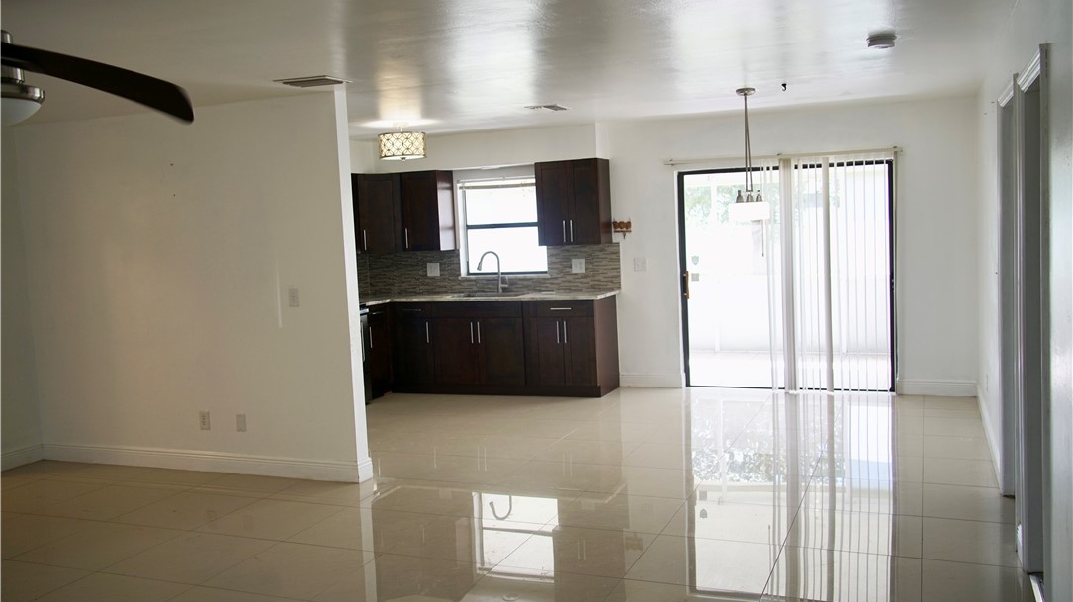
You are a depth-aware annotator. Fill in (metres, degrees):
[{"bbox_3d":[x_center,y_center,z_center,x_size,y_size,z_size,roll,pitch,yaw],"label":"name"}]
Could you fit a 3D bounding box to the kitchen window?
[{"bbox_3d":[-0.314,-0.738,9.090,0.927,0.954,0.120,-1,5,23],"label":"kitchen window"}]

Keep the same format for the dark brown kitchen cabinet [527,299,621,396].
[{"bbox_3d":[0.325,0.404,8.493,0.691,0.883,0.606,-1,5,23],"label":"dark brown kitchen cabinet"}]

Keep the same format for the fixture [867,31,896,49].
[{"bbox_3d":[1.798,-1.349,4.803,0.154,0.052,0.154,-1,5,23],"label":"fixture"}]

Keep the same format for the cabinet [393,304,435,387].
[{"bbox_3d":[-1.075,0.403,9.080,0.470,0.840,0.606,-1,5,23],"label":"cabinet"}]

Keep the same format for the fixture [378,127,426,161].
[{"bbox_3d":[-1.094,-1.302,7.553,0.394,0.293,0.394,-3,5,0],"label":"fixture"}]

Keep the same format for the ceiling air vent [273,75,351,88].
[{"bbox_3d":[-1.277,-1.254,5.296,0.338,0.024,0.284,-1,5,23],"label":"ceiling air vent"}]

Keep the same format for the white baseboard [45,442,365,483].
[{"bbox_3d":[-2.344,1.078,6.229,2.715,0.130,0.018,-1,5,23],"label":"white baseboard"}]

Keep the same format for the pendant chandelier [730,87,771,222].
[{"bbox_3d":[1.479,-1.021,6.451,0.146,0.922,0.759,-1,5,23],"label":"pendant chandelier"}]

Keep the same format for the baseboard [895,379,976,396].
[{"bbox_3d":[3.303,0.721,7.639,0.610,0.132,0.018,-1,5,23],"label":"baseboard"}]

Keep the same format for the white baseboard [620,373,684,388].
[{"bbox_3d":[1.061,0.743,8.540,0.622,0.135,0.016,-1,5,23],"label":"white baseboard"}]

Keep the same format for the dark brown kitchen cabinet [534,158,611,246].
[{"bbox_3d":[0.351,-0.901,8.553,0.609,0.769,0.330,-1,5,23],"label":"dark brown kitchen cabinet"}]

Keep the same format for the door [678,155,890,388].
[{"bbox_3d":[2.167,-0.198,8.066,1.803,1.977,0.110,-1,5,23],"label":"door"}]

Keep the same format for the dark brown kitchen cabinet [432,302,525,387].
[{"bbox_3d":[-0.425,0.381,8.854,0.930,0.805,0.590,-1,5,23],"label":"dark brown kitchen cabinet"}]

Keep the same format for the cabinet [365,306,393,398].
[{"bbox_3d":[-1.750,0.473,8.847,0.605,0.876,0.364,-1,5,23],"label":"cabinet"}]

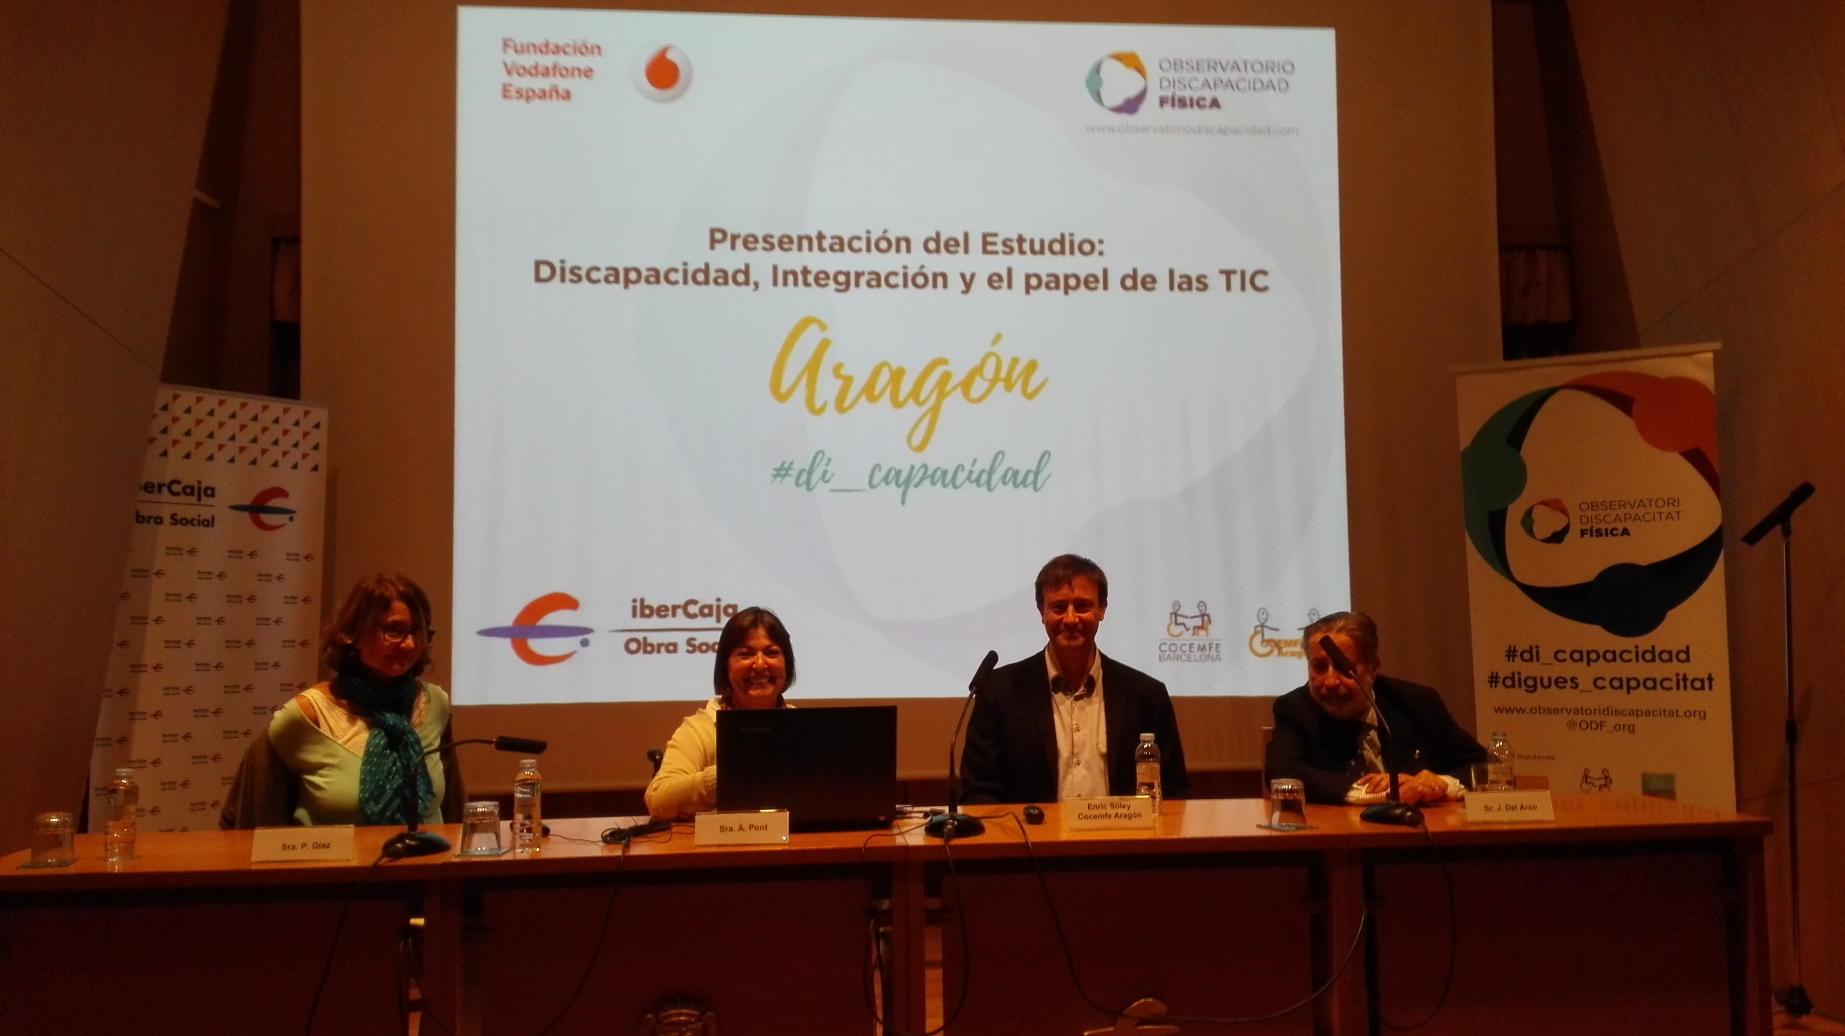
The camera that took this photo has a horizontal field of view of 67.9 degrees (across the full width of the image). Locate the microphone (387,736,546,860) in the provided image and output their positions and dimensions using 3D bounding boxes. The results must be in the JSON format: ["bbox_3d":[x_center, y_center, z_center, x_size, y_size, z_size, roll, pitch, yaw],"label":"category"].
[{"bbox_3d":[-0.986,0.595,2.971,0.358,0.239,0.160,0,-3,-12],"label":"microphone"}]

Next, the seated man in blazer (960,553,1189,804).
[{"bbox_3d":[0.394,0.768,3.386,0.580,1.361,0.780,-1,-3,0],"label":"seated man in blazer"}]

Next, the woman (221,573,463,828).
[{"bbox_3d":[-1.255,0.782,3.120,0.540,1.321,0.780,2,-5,-30],"label":"woman"}]

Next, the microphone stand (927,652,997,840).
[{"bbox_3d":[0.091,0.484,2.986,0.130,0.390,0.240,-3,-6,33],"label":"microphone stand"}]

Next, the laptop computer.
[{"bbox_3d":[-0.277,0.552,3.073,0.382,0.272,0.300,1,-5,-14],"label":"laptop computer"}]

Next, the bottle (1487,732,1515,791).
[{"bbox_3d":[1.369,0.599,3.236,0.062,0.190,0.062,0,-5,-8],"label":"bottle"}]

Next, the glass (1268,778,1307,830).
[{"bbox_3d":[0.811,0.632,3.032,0.079,0.094,0.079,-1,-3,0],"label":"glass"}]

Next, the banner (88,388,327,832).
[{"bbox_3d":[-2.551,0.548,4.923,0.170,2.070,0.860,-3,-6,32],"label":"banner"}]

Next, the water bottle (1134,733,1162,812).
[{"bbox_3d":[0.529,0.601,3.215,0.062,0.190,0.062,0,-5,-8],"label":"water bottle"}]

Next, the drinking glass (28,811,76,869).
[{"bbox_3d":[-1.822,0.675,2.872,0.079,0.094,0.079,-1,-3,0],"label":"drinking glass"}]

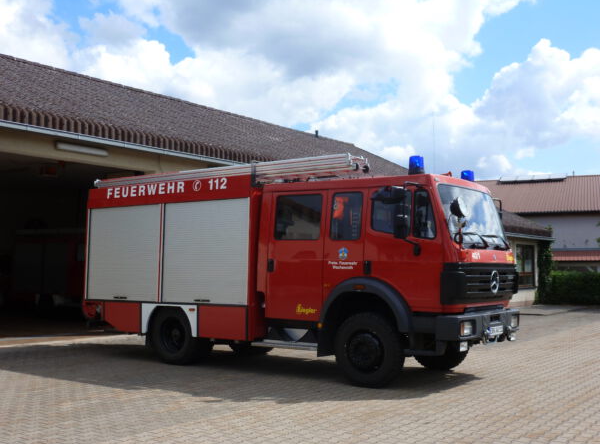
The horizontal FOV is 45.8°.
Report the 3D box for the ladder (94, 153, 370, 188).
[{"bbox_3d":[-1.391,-0.732,11.757,5.700,0.265,0.420,-3,-5,36],"label":"ladder"}]

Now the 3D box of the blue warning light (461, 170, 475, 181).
[{"bbox_3d":[2.561,-0.636,10.856,0.205,0.255,0.205,-3,-5,36],"label":"blue warning light"}]

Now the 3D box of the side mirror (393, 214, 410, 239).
[{"bbox_3d":[1.288,0.061,9.016,0.190,0.320,0.085,3,-5,-33],"label":"side mirror"}]

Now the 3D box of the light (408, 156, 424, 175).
[{"bbox_3d":[1.564,-0.748,9.506,0.205,0.255,0.205,1,-4,0],"label":"light"}]

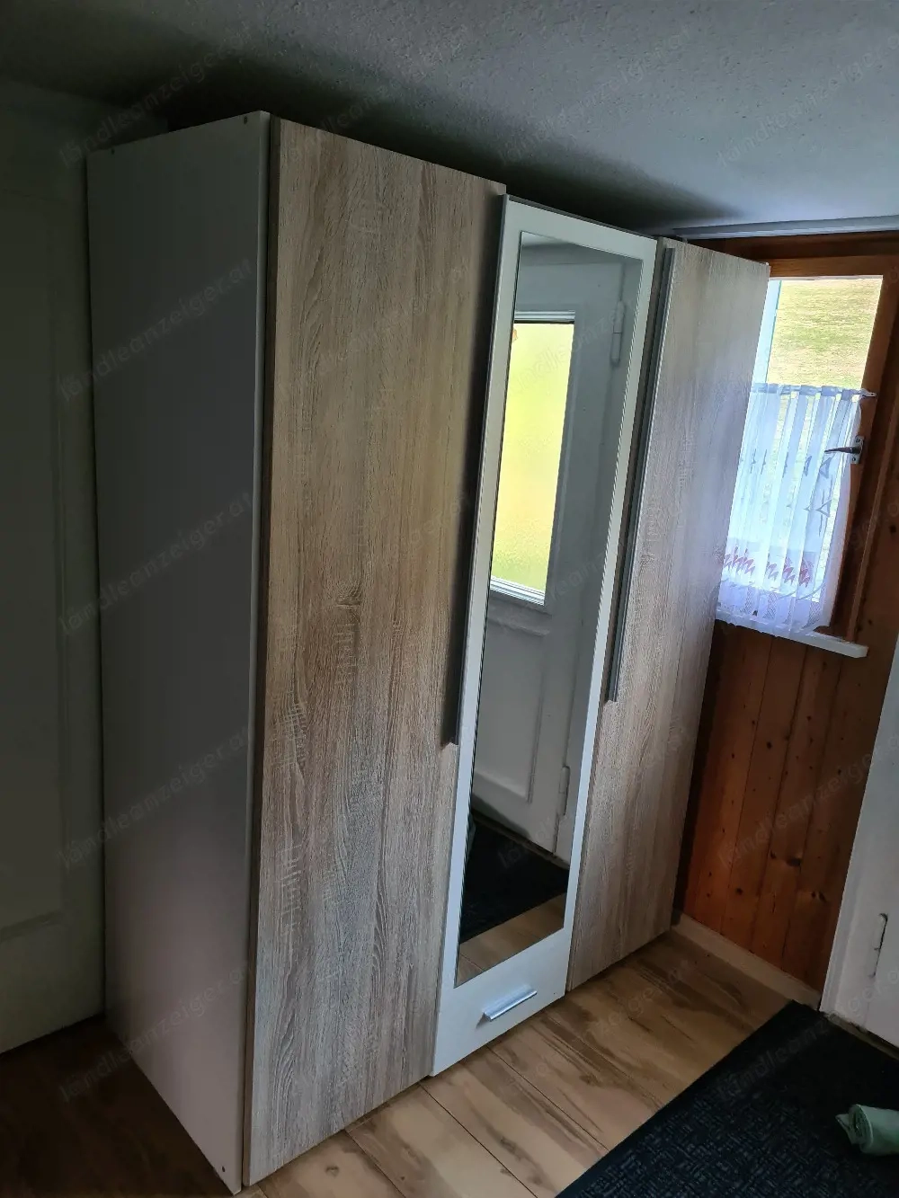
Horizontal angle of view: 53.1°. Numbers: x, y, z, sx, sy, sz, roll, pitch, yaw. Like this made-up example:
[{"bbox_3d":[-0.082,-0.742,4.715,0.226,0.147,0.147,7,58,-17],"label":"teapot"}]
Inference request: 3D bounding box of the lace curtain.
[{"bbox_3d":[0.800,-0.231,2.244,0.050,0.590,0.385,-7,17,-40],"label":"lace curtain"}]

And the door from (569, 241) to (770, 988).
[{"bbox_3d":[0.514,0.091,2.146,0.421,1.740,0.032,-8,18,-42],"label":"door"}]

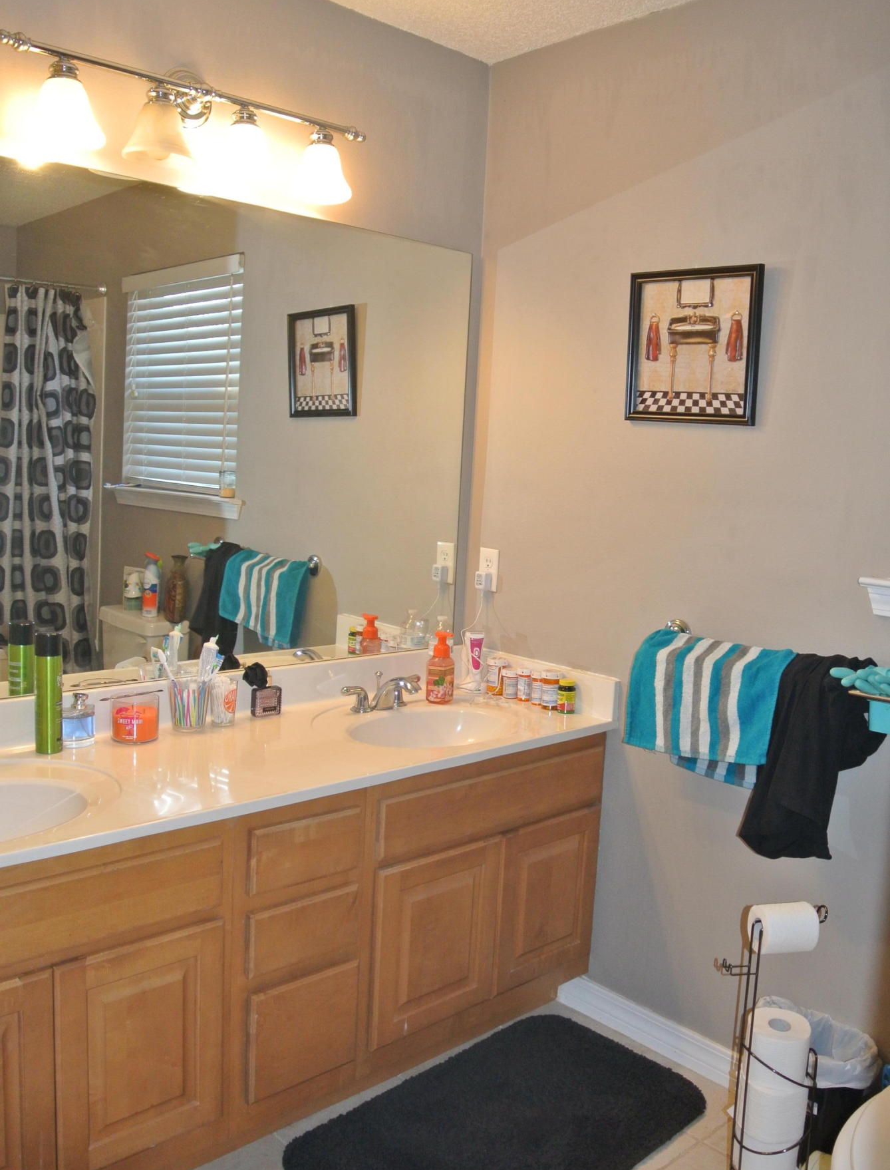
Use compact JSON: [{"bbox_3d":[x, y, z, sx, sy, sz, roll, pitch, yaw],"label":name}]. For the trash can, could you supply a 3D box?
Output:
[{"bbox_3d":[0.741,1.055,2.124,0.180,0.285,0.250,-4,10,-43],"label":"trash can"}]

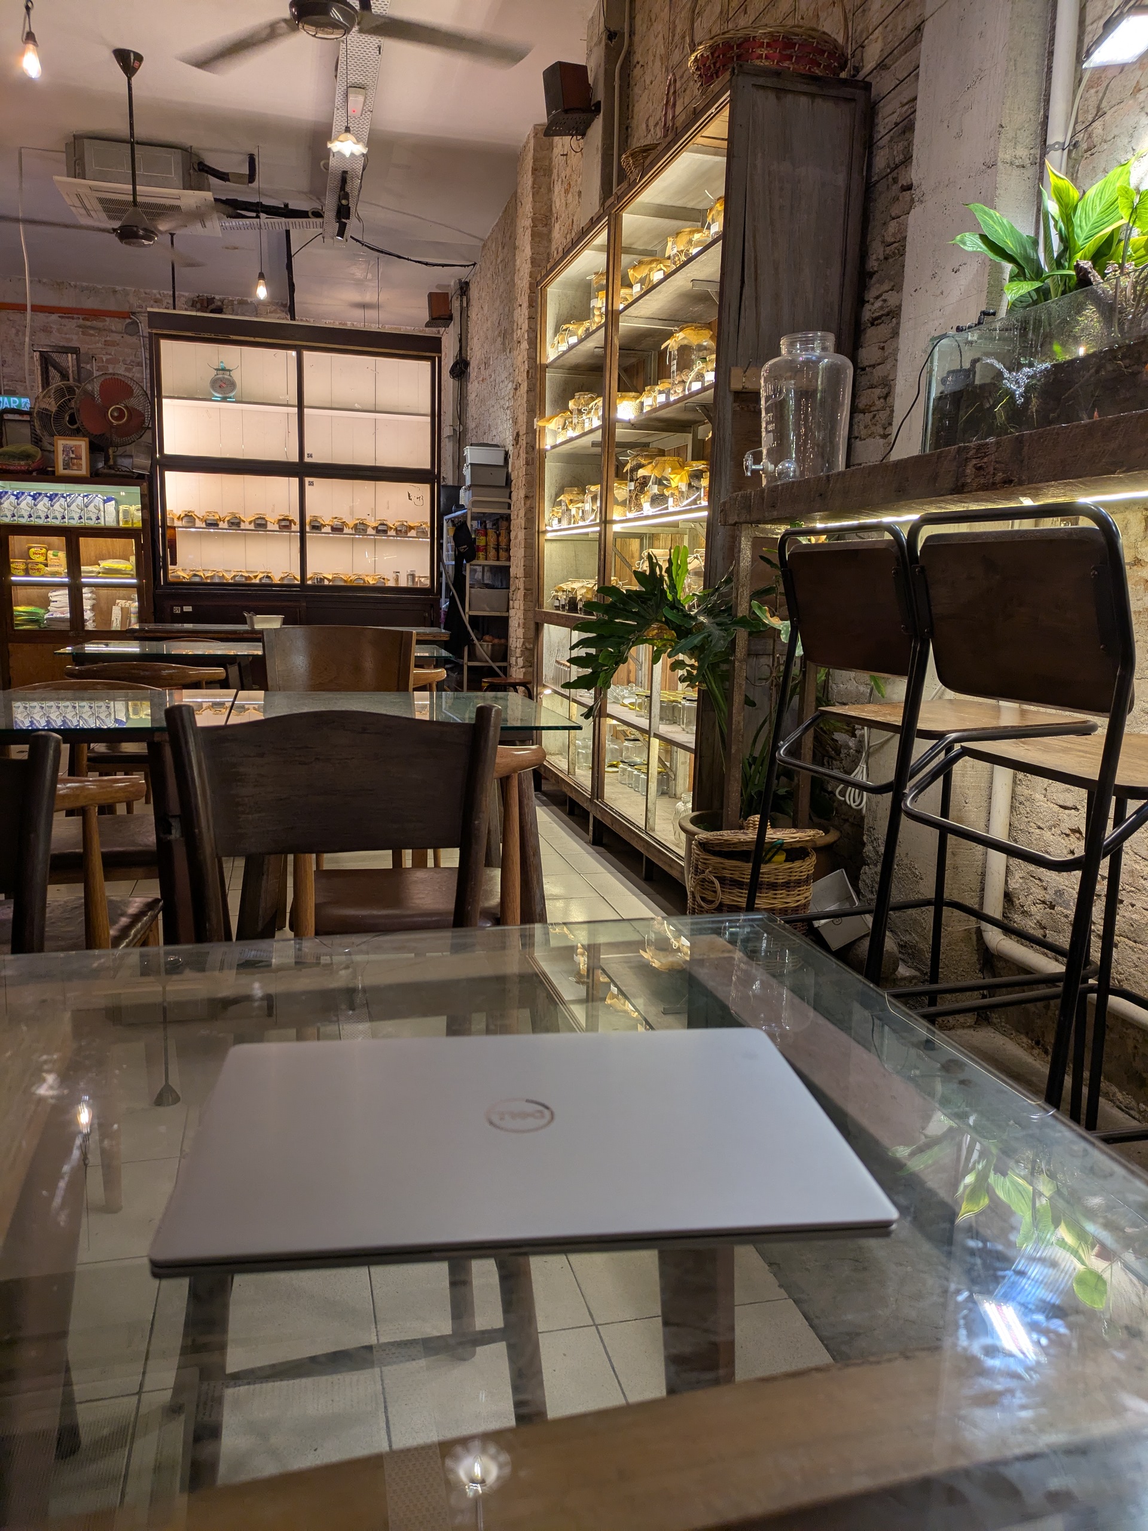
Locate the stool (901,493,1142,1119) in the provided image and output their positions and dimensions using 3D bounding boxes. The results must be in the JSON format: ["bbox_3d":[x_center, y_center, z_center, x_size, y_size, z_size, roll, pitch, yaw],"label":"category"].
[{"bbox_3d":[0.795,0.210,1.694,0.560,1.166,0.465,-2,10,-17],"label":"stool"}]

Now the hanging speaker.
[{"bbox_3d":[-0.015,-3.345,5.514,0.190,0.235,0.165,-17,20,-27],"label":"hanging speaker"}]

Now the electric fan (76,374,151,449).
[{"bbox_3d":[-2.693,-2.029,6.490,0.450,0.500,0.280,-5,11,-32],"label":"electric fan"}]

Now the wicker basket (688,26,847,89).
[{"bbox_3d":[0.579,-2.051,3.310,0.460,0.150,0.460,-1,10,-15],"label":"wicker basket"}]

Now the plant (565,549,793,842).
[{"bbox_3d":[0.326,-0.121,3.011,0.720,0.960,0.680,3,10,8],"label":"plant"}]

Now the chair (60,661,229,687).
[{"bbox_3d":[-1.411,0.014,3.738,0.510,0.770,0.520,0,10,-10],"label":"chair"}]

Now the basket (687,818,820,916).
[{"bbox_3d":[0.446,0.370,2.793,0.320,0.470,0.320,3,10,9],"label":"basket"}]

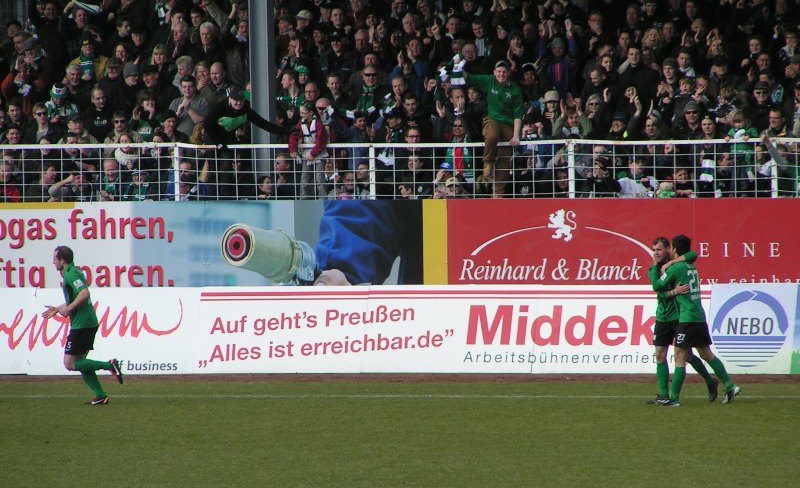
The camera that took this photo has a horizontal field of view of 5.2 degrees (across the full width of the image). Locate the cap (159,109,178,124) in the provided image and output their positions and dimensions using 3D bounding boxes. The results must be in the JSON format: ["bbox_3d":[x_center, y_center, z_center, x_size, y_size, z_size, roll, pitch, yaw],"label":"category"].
[{"bbox_3d":[-2.755,-1.517,104.500,0.200,0.170,0.240,-1,3,-27],"label":"cap"}]

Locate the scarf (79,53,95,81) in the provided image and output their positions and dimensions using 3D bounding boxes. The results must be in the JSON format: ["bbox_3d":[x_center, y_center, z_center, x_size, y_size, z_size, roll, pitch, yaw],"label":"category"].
[{"bbox_3d":[-3.802,-2.152,106.500,0.200,0.340,0.170,0,3,3],"label":"scarf"}]

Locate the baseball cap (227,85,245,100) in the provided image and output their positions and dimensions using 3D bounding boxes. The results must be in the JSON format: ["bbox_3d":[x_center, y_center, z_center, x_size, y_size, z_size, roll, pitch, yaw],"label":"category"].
[{"bbox_3d":[-1.948,-1.794,104.000,0.190,0.160,0.260,2,12,-18],"label":"baseball cap"}]

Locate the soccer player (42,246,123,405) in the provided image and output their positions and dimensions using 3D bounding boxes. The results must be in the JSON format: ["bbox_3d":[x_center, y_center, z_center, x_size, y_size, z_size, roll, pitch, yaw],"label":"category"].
[{"bbox_3d":[-3.380,0.868,93.500,0.850,1.680,0.550,0,3,-3],"label":"soccer player"}]

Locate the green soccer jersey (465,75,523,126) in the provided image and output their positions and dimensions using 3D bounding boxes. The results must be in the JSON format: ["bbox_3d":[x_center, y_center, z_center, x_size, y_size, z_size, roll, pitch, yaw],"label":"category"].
[{"bbox_3d":[1.119,-1.699,104.000,0.700,0.610,0.340,0,3,-6],"label":"green soccer jersey"}]

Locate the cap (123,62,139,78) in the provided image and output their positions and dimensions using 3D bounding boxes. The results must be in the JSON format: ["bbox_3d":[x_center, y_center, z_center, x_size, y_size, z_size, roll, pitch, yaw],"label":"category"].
[{"bbox_3d":[-3.253,-2.094,106.000,0.190,0.180,0.220,-2,3,-41],"label":"cap"}]

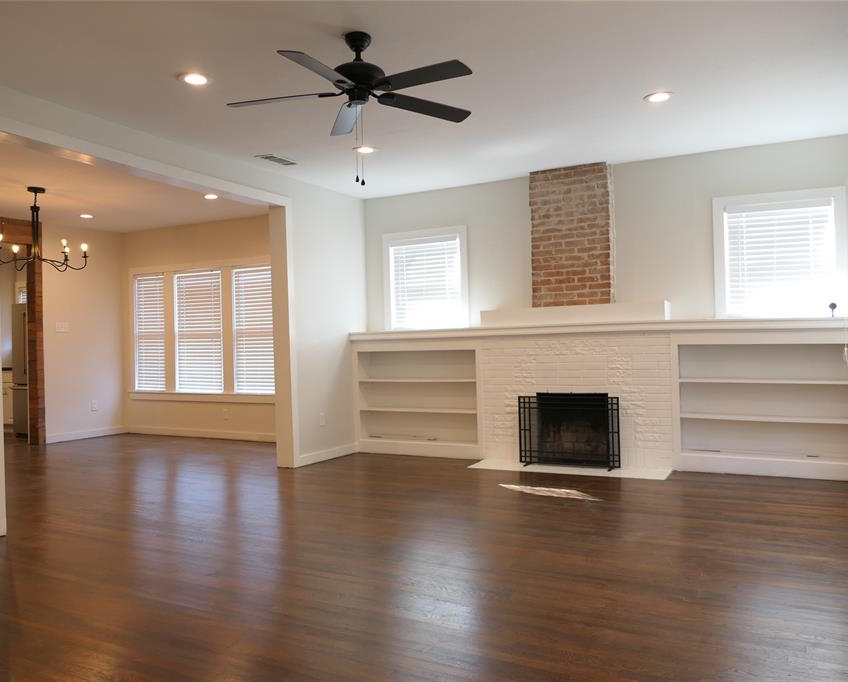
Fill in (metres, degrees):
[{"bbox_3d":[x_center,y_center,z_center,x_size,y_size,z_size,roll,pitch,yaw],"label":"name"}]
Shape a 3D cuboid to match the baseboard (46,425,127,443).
[{"bbox_3d":[-4.375,1.218,8.893,0.018,0.095,1.008,-2,-1,34],"label":"baseboard"}]

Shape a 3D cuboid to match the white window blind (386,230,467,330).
[{"bbox_3d":[0.016,-0.626,7.081,0.974,1.051,0.080,-1,-1,26],"label":"white window blind"}]

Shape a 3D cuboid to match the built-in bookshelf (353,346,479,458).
[{"bbox_3d":[-0.031,0.628,6.972,1.359,1.062,0.260,-1,-1,26],"label":"built-in bookshelf"}]

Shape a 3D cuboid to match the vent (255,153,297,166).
[{"bbox_3d":[-1.259,-1.530,5.809,0.185,0.020,0.350,-1,-1,29],"label":"vent"}]

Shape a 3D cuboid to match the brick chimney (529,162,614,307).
[{"bbox_3d":[1.373,-0.941,6.313,0.732,1.291,0.180,-1,-1,26],"label":"brick chimney"}]

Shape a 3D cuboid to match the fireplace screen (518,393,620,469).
[{"bbox_3d":[1.270,0.817,6.091,0.909,0.616,0.180,-1,-1,26],"label":"fireplace screen"}]

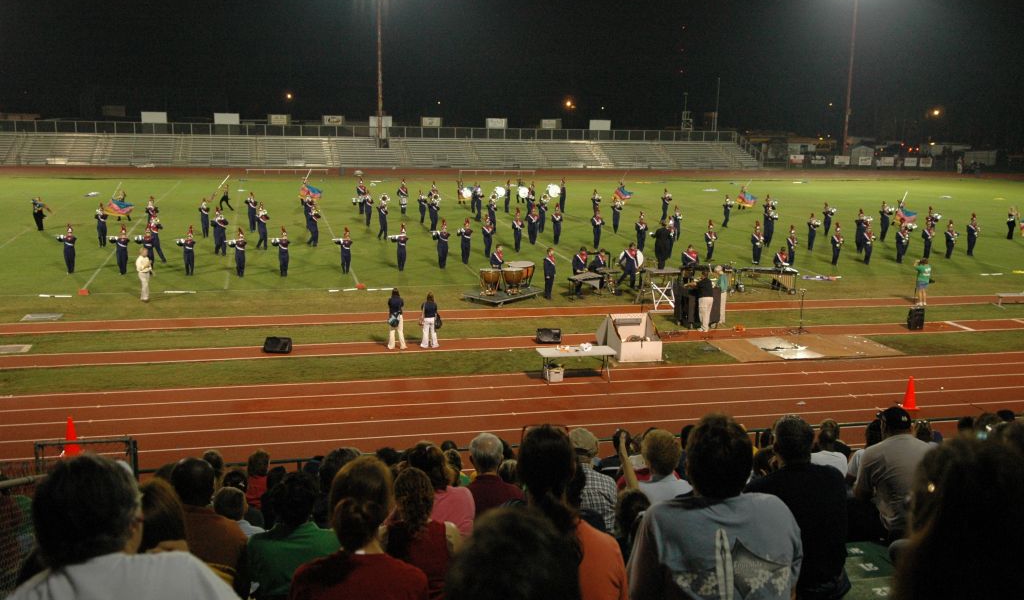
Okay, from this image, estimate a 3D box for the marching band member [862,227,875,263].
[{"bbox_3d":[15.572,-2.454,42.190,0.510,1.829,0.440,-1,12,-14],"label":"marching band member"}]

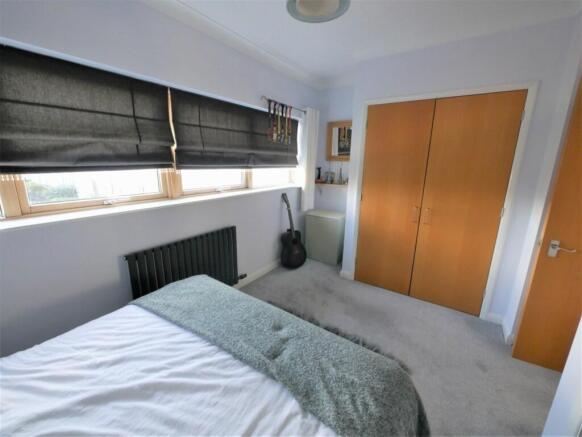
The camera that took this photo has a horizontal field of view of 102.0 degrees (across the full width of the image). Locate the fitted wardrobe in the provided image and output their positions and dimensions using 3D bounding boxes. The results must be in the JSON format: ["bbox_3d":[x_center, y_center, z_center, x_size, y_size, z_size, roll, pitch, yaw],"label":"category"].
[{"bbox_3d":[1.479,-0.165,2.595,1.240,2.000,0.600,10,17,36],"label":"fitted wardrobe"}]

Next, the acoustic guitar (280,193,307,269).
[{"bbox_3d":[-0.002,0.177,3.252,0.125,1.030,0.400,-10,0,41],"label":"acoustic guitar"}]

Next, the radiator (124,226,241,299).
[{"bbox_3d":[-0.927,0.496,2.237,0.080,0.640,1.040,10,17,36],"label":"radiator"}]

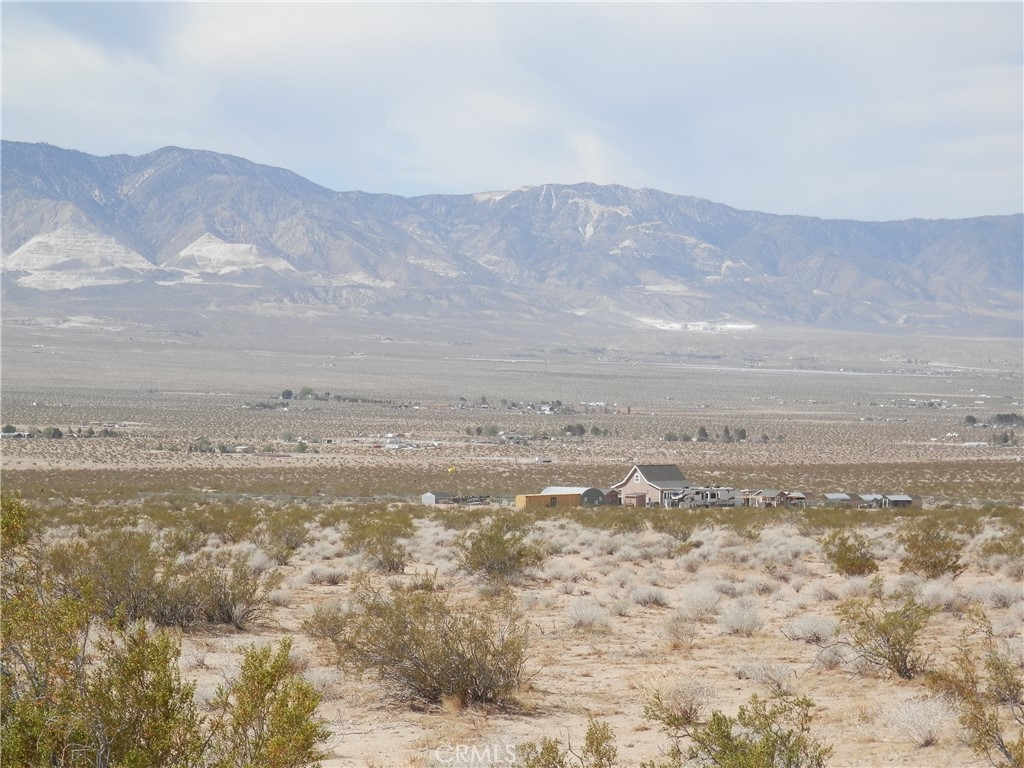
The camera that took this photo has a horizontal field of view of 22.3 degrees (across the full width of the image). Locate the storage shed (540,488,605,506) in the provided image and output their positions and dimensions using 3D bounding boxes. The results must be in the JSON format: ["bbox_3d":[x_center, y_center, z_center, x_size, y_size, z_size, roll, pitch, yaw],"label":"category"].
[{"bbox_3d":[10.389,19.690,450.000,10.164,3.479,6.008,-1,-2,45],"label":"storage shed"}]

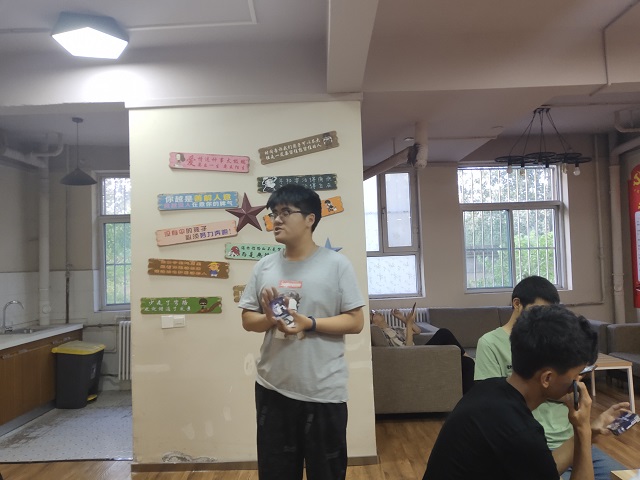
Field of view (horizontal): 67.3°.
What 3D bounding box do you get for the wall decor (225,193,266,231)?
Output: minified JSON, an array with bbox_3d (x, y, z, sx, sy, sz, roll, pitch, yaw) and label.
[{"bbox_3d":[-0.541,-0.199,3.557,0.315,0.300,0.045,-6,-4,1],"label":"wall decor"}]

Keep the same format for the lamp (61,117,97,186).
[{"bbox_3d":[-2.577,-0.943,5.129,0.385,0.711,0.385,-2,-4,1],"label":"lamp"}]

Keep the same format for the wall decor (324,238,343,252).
[{"bbox_3d":[0.064,0.080,3.483,0.200,0.190,0.035,-2,-3,2],"label":"wall decor"}]

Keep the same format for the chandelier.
[{"bbox_3d":[2.288,-1.004,4.948,0.990,0.706,0.900,-2,-3,2],"label":"chandelier"}]

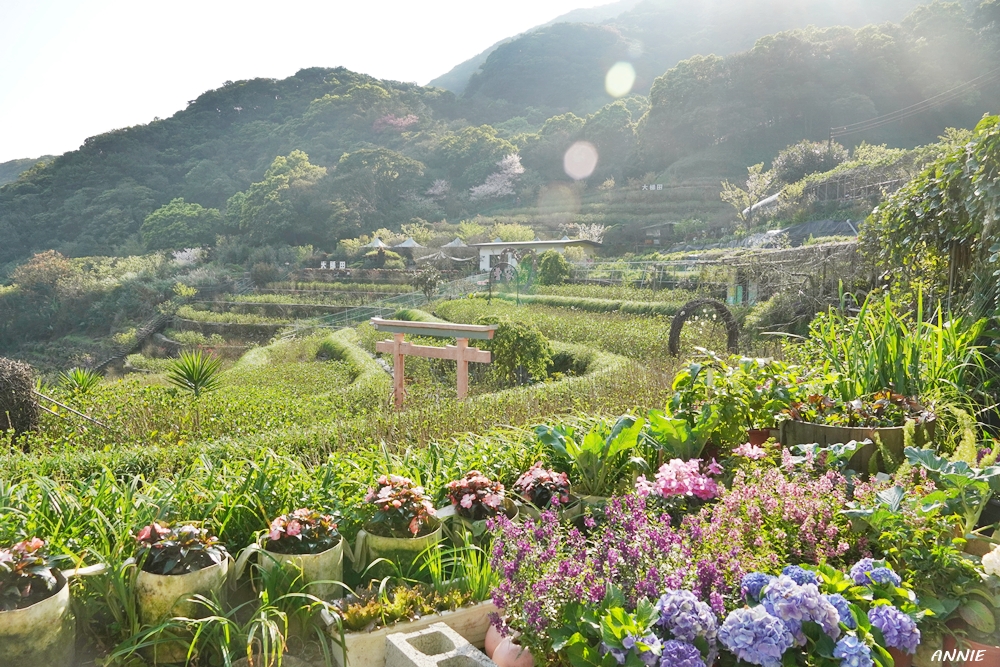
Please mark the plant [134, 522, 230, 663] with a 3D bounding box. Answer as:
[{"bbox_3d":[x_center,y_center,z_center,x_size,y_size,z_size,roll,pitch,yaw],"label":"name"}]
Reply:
[{"bbox_3d":[-1.058,0.838,2.500,0.320,0.410,0.320,-1,3,-23],"label":"plant"}]

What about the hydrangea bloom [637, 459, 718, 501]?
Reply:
[{"bbox_3d":[0.781,0.642,3.300,0.350,0.190,0.280,0,4,0],"label":"hydrangea bloom"}]

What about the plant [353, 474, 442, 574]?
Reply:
[{"bbox_3d":[-0.382,0.772,2.850,0.330,0.460,0.330,0,3,-8],"label":"plant"}]

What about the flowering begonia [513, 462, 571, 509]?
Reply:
[{"bbox_3d":[0.198,0.714,3.500,0.270,0.210,0.260,0,4,0],"label":"flowering begonia"}]

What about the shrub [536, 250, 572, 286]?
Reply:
[{"bbox_3d":[3.633,-4.333,50.000,2.350,2.400,2.200,0,4,0],"label":"shrub"}]

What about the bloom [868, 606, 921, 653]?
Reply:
[{"bbox_3d":[0.999,0.752,1.900,0.130,0.120,0.130,2,3,28],"label":"bloom"}]

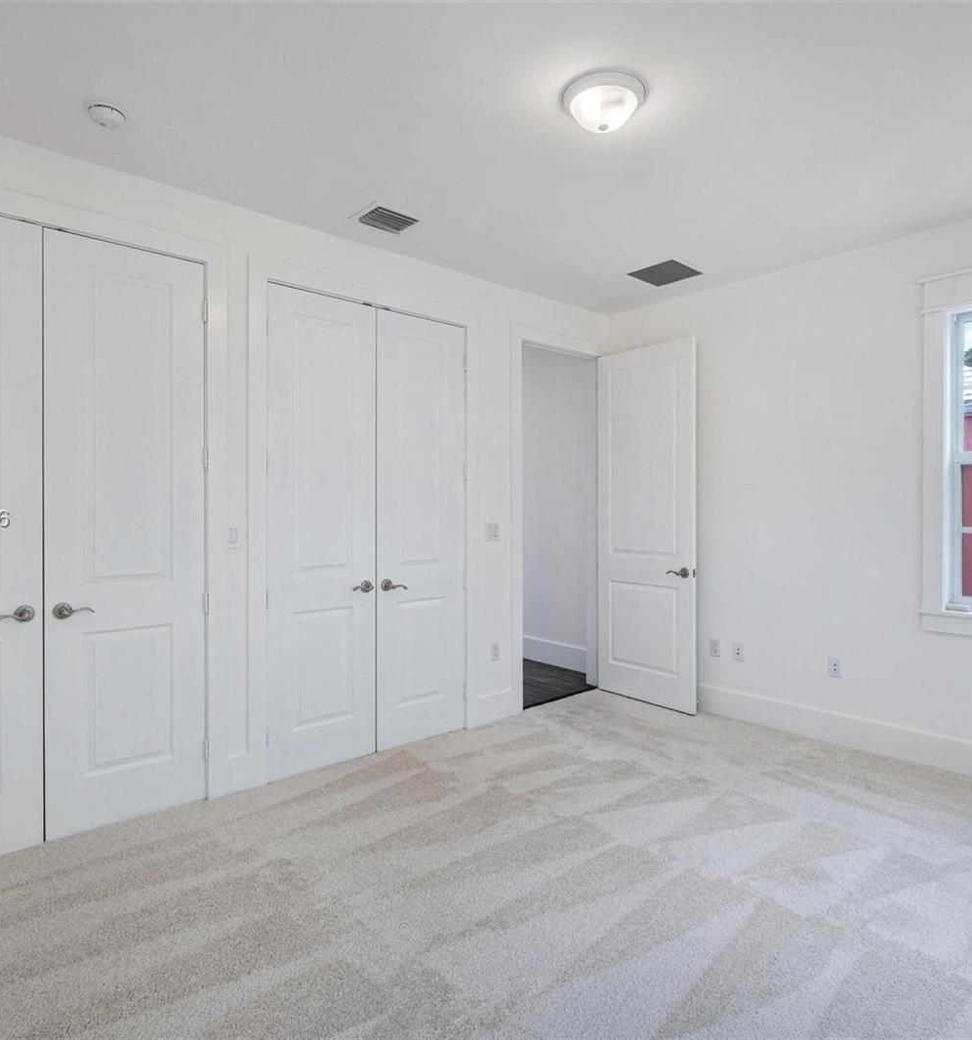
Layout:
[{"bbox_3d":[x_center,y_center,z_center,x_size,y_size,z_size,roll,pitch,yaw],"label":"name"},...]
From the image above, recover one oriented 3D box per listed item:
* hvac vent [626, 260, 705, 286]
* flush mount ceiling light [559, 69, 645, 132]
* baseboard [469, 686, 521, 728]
[{"bbox_3d":[1.094,-1.493,3.968,0.338,0.018,0.325,-1,1,-41],"label":"hvac vent"},{"bbox_3d":[0.413,-1.424,2.281,0.290,0.110,0.290,0,1,0],"label":"flush mount ceiling light"},{"bbox_3d":[0.058,1.188,4.169,0.435,0.172,0.018,-1,1,-41],"label":"baseboard"}]

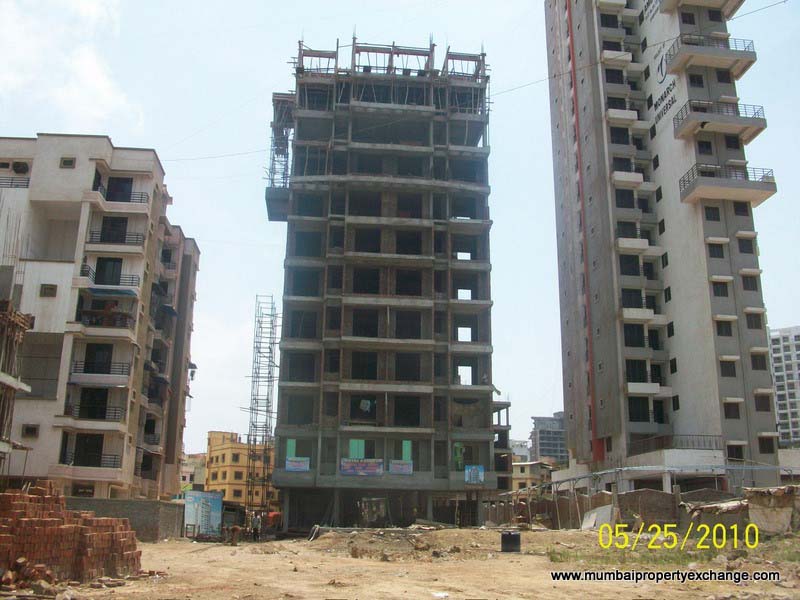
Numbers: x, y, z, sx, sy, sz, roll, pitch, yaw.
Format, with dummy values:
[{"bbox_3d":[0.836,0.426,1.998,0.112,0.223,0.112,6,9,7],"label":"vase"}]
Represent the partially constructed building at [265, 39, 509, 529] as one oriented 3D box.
[{"bbox_3d":[-1.782,-0.663,58.350,16.420,36.000,14.000,1,-16,-1],"label":"partially constructed building"}]

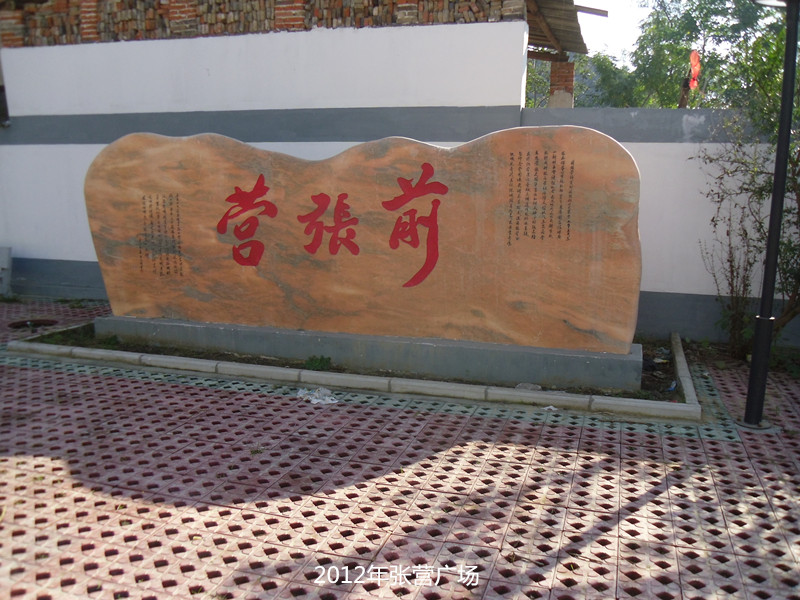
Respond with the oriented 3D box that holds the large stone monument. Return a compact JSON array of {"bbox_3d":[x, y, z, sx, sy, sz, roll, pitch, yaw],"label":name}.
[{"bbox_3d":[-0.590,-0.520,6.600,5.400,2.060,0.590,4,10,17],"label":"large stone monument"}]

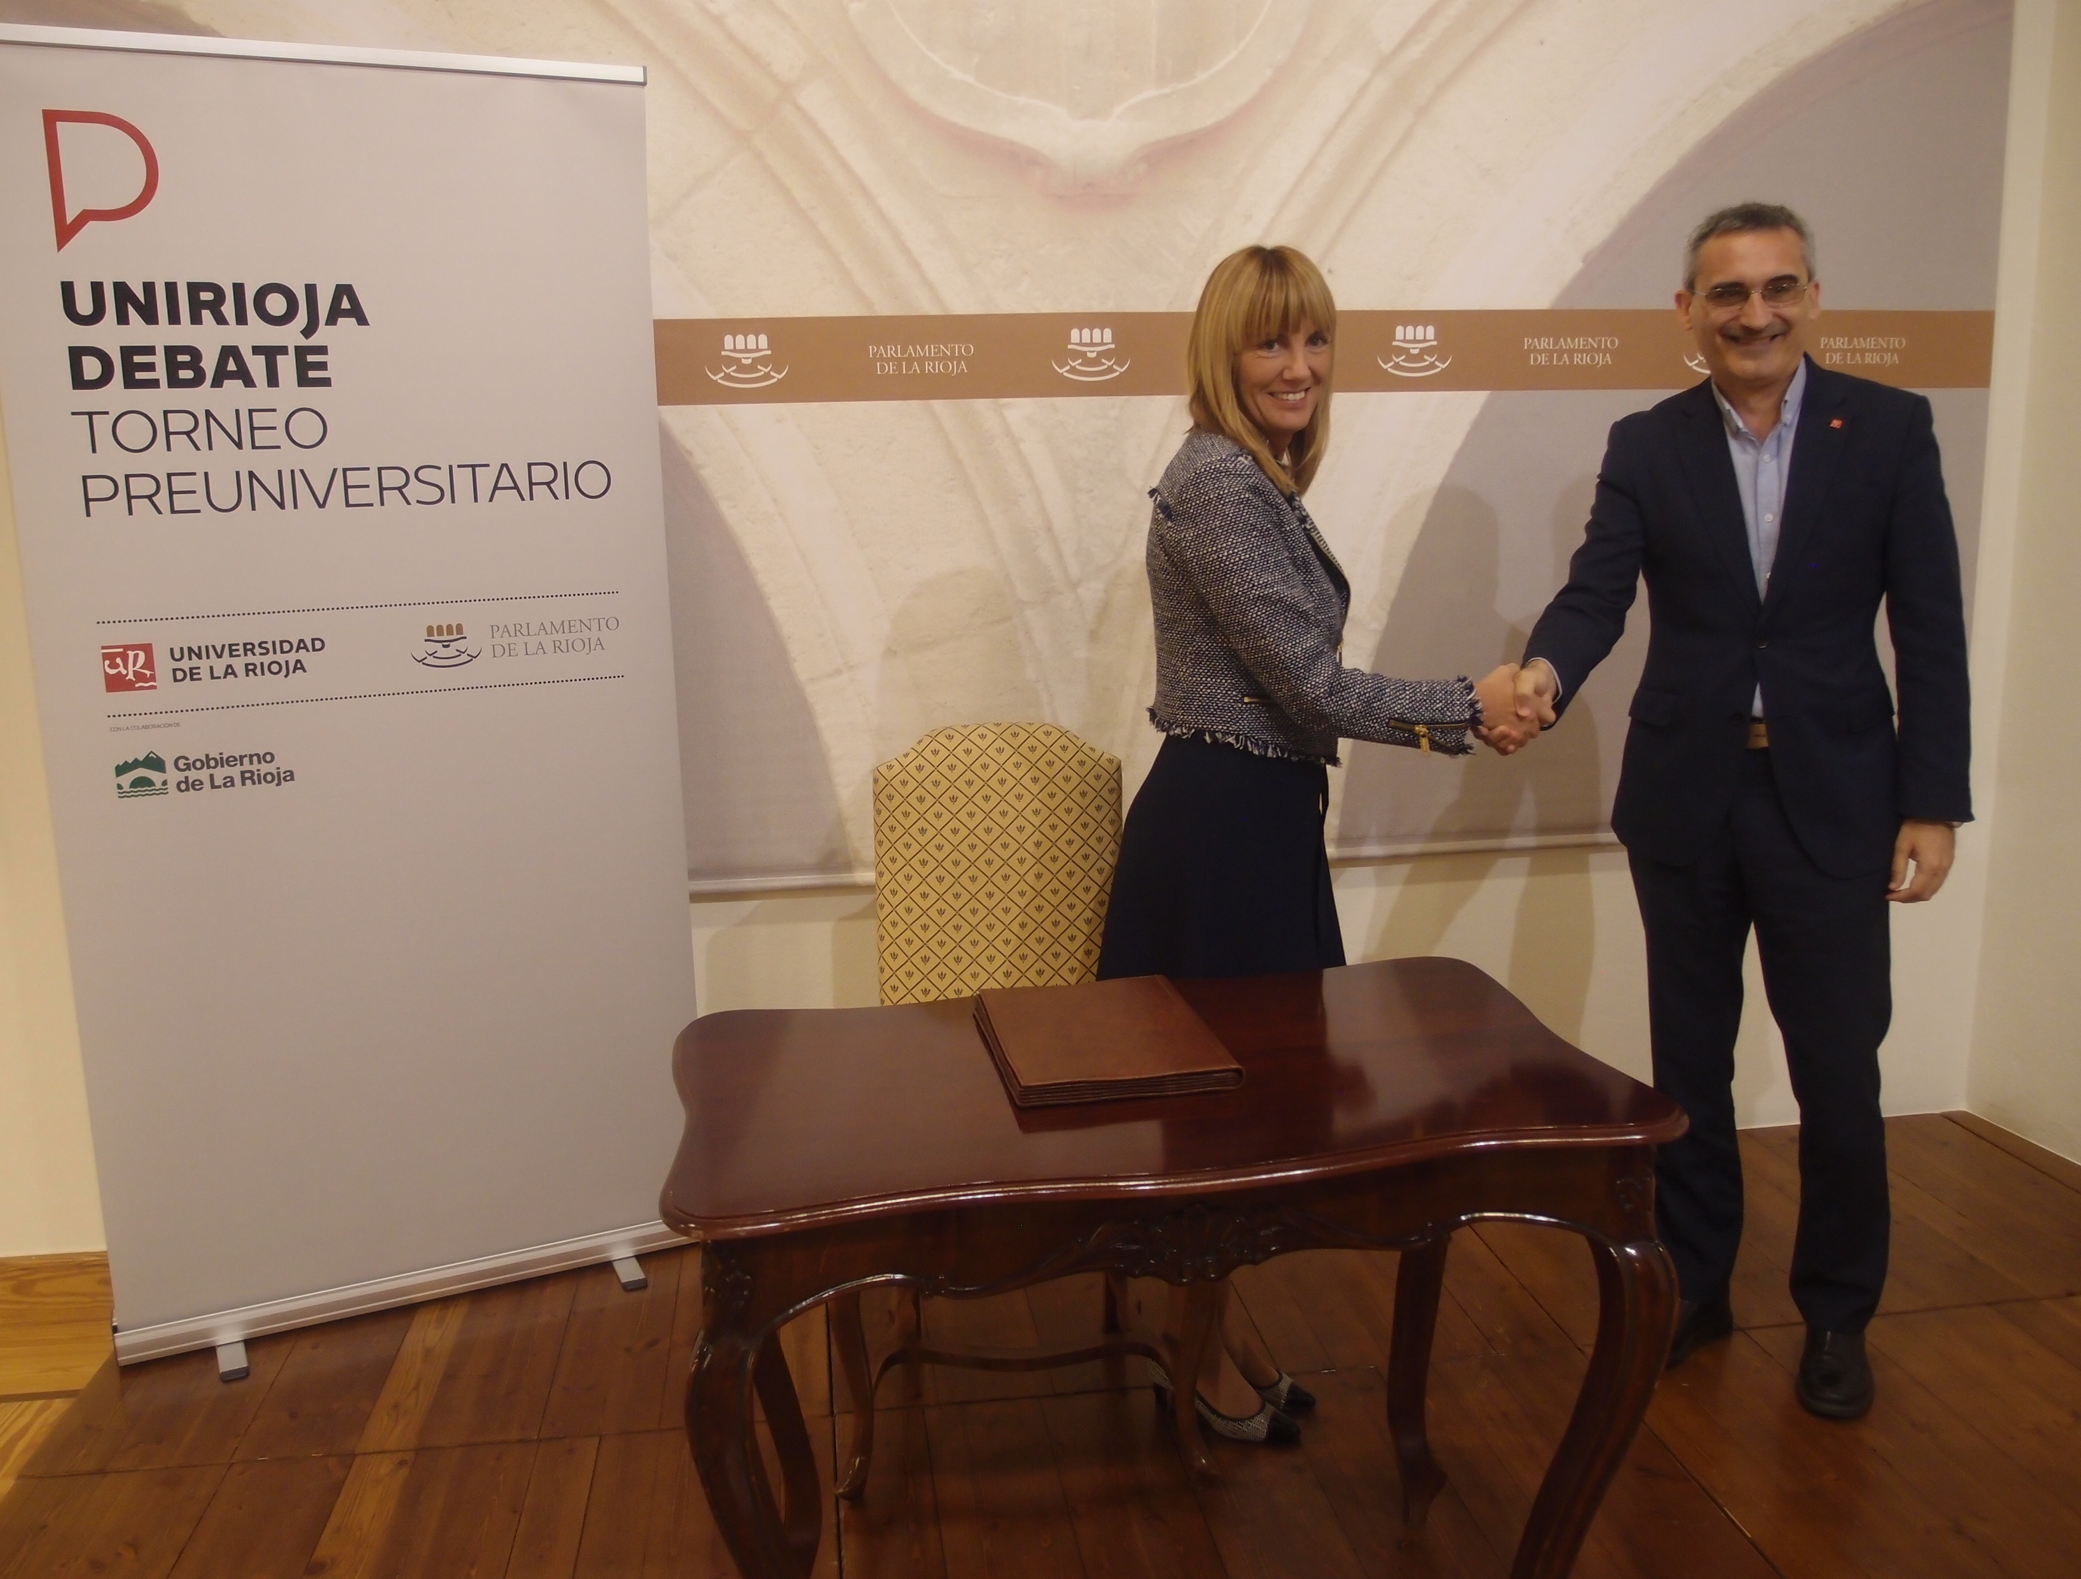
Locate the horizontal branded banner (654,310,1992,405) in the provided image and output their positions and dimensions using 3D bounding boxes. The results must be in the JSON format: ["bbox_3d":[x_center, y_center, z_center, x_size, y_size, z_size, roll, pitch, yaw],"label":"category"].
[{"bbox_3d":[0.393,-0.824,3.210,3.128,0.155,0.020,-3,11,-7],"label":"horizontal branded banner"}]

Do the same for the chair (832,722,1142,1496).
[{"bbox_3d":[-0.038,0.451,2.590,0.560,1.035,0.575,-2,11,-3],"label":"chair"}]

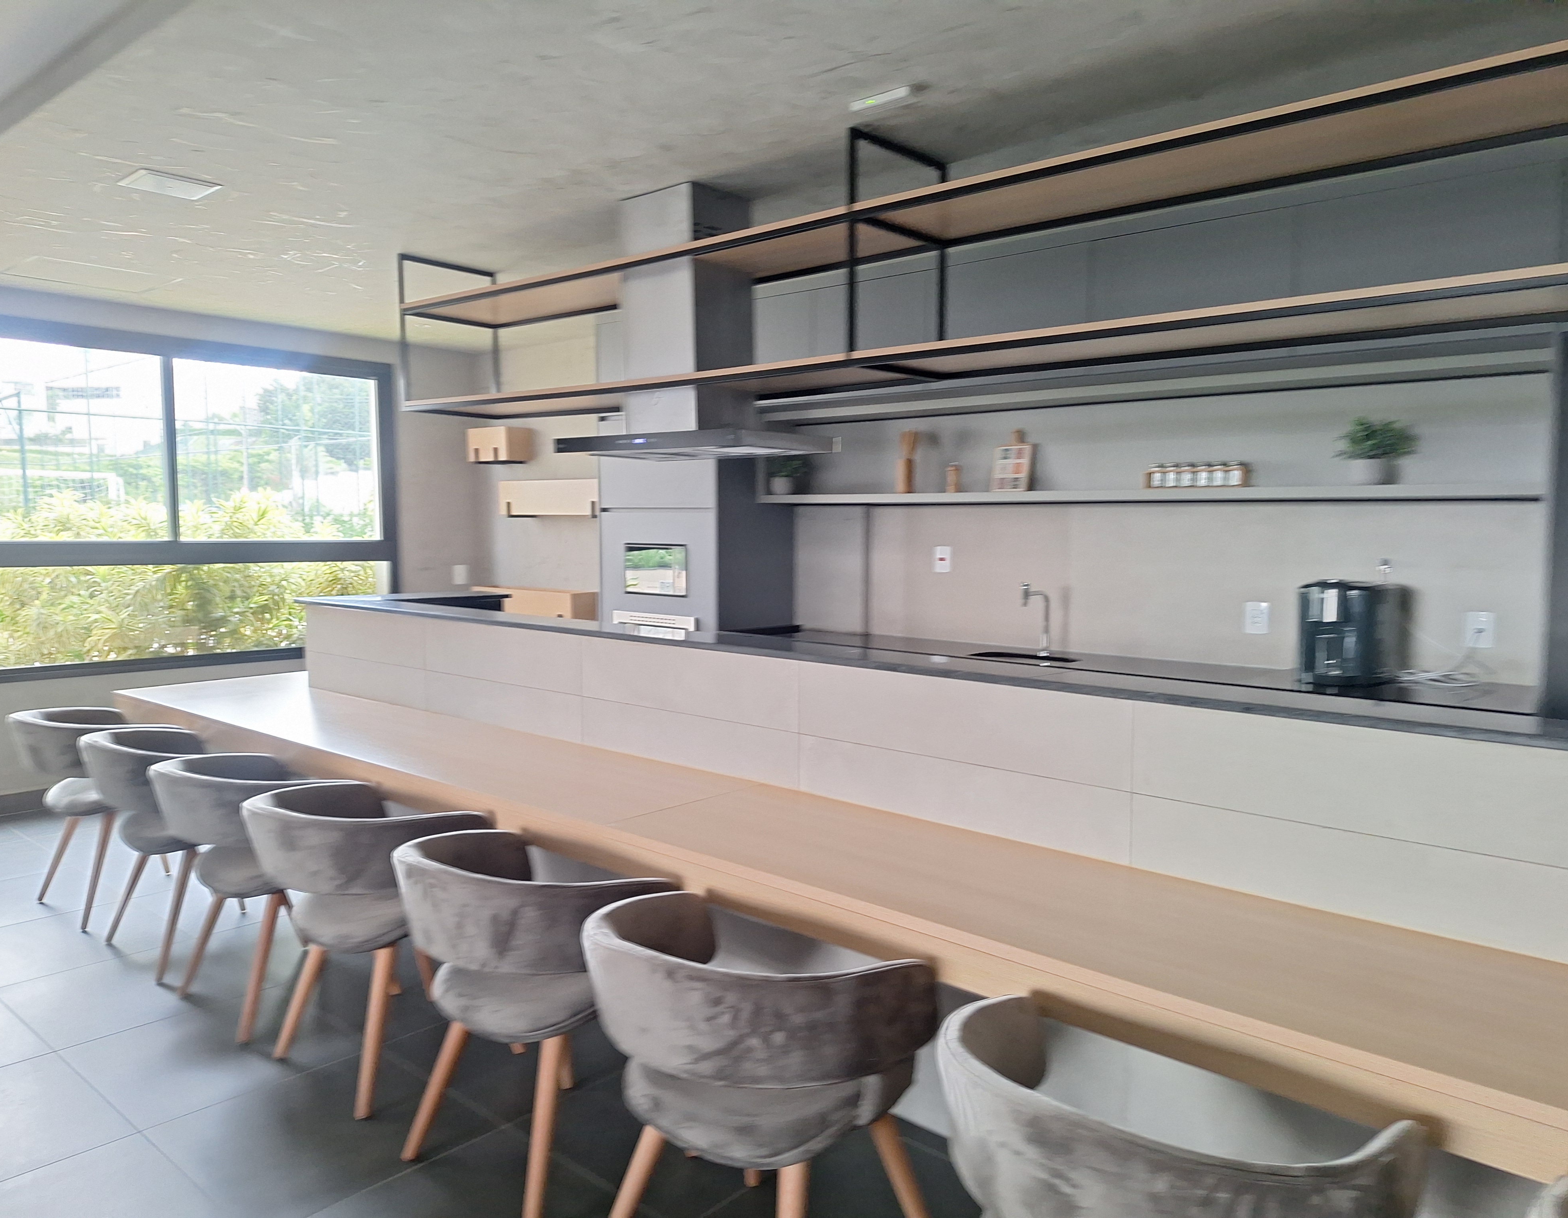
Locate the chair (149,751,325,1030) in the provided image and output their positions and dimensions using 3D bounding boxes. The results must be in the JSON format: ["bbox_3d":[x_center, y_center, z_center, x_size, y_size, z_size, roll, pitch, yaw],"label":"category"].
[{"bbox_3d":[-1.577,0.823,3.278,0.565,0.760,0.580,4,6,41],"label":"chair"}]

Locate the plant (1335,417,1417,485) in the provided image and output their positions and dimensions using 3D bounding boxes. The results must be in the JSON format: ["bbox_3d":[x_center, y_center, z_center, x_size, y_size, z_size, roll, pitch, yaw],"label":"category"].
[{"bbox_3d":[2.025,-0.538,3.692,0.250,0.230,0.240,4,6,41],"label":"plant"}]

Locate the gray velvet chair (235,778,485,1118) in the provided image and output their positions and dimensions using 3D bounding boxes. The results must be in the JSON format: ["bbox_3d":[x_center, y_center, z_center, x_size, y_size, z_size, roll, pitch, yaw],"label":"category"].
[{"bbox_3d":[-1.104,0.856,2.898,0.565,0.760,0.580,4,6,41],"label":"gray velvet chair"}]

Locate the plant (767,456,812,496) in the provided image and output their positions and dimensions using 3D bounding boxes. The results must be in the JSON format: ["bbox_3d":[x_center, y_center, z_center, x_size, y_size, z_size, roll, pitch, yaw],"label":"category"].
[{"bbox_3d":[0.009,-0.683,5.348,0.220,0.230,0.220,0,5,0],"label":"plant"}]

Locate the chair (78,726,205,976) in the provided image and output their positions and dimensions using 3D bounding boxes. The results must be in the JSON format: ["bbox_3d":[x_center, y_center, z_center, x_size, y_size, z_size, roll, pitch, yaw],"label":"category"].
[{"bbox_3d":[-2.050,0.788,3.676,0.565,0.760,0.580,4,6,41],"label":"chair"}]

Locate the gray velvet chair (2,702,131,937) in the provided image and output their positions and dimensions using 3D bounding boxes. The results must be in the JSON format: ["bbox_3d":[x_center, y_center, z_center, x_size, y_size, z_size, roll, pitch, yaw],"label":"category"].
[{"bbox_3d":[-2.569,0.750,4.101,0.565,0.760,0.580,4,6,41],"label":"gray velvet chair"}]

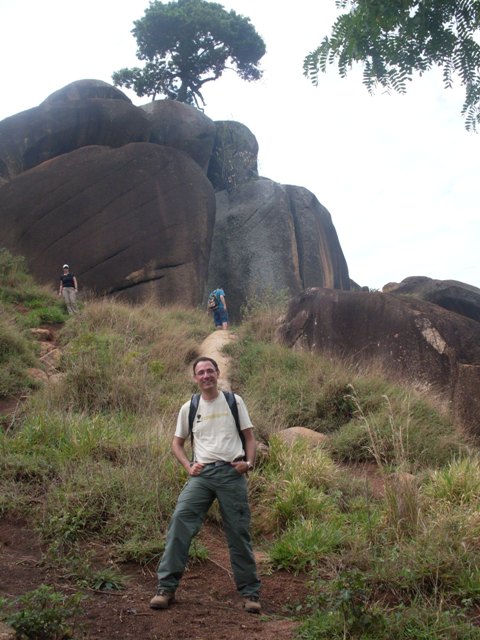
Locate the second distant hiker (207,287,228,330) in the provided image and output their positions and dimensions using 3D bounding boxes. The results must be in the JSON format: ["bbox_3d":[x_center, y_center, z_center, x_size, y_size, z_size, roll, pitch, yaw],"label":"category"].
[{"bbox_3d":[-0.700,-0.240,22.000,0.540,1.680,0.550,-4,-8,32],"label":"second distant hiker"}]

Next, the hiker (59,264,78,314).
[{"bbox_3d":[-5.580,-0.970,22.950,0.600,1.680,0.360,1,-7,-5],"label":"hiker"}]

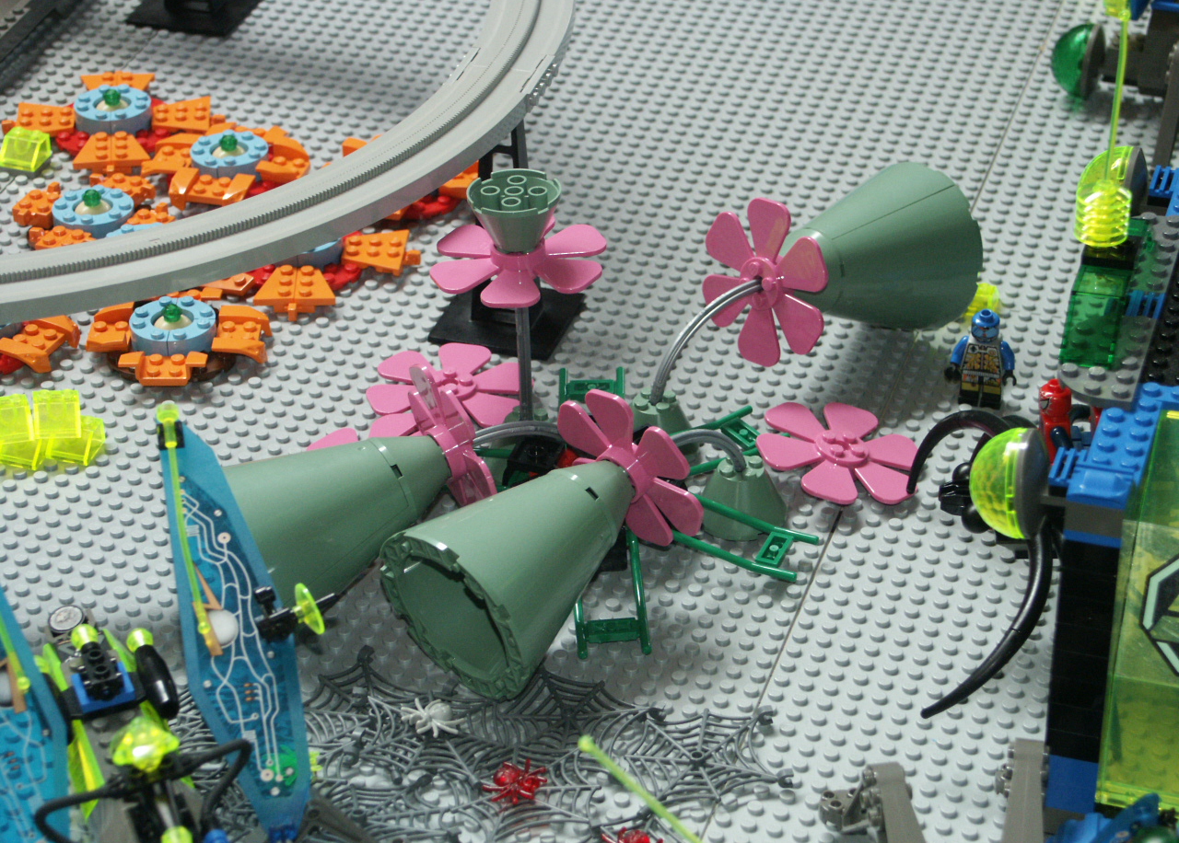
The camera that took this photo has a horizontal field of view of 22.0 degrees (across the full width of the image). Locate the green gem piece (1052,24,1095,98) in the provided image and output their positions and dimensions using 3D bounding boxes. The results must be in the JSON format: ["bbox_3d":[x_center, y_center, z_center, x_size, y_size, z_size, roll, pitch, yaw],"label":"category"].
[{"bbox_3d":[0.208,-0.157,1.311,0.015,0.031,0.031,9,34,15],"label":"green gem piece"}]

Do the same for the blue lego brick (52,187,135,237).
[{"bbox_3d":[-0.200,-0.083,1.225,0.032,0.011,0.032,9,34,15],"label":"blue lego brick"}]

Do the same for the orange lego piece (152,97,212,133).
[{"bbox_3d":[-0.175,-0.132,1.304,0.024,0.005,0.032,-3,33,-4],"label":"orange lego piece"}]

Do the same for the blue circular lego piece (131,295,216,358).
[{"bbox_3d":[-0.157,-0.035,1.142,0.032,0.011,0.032,-1,33,0],"label":"blue circular lego piece"}]

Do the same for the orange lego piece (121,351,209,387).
[{"bbox_3d":[-0.158,-0.020,1.130,0.032,0.006,0.017,0,33,1],"label":"orange lego piece"}]

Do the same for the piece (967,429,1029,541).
[{"bbox_3d":[0.118,0.018,0.876,0.017,0.032,0.032,10,34,16],"label":"piece"}]

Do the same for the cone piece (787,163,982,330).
[{"bbox_3d":[0.096,-0.058,1.114,0.077,0.064,0.064,-15,33,-43],"label":"cone piece"}]

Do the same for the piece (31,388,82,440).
[{"bbox_3d":[-0.191,-0.003,1.087,0.016,0.011,0.016,-4,33,-5],"label":"piece"}]

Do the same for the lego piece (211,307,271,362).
[{"bbox_3d":[-0.131,-0.032,1.146,0.020,0.010,0.032,-1,33,0],"label":"lego piece"}]

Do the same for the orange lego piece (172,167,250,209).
[{"bbox_3d":[-0.154,-0.096,1.237,0.032,0.010,0.017,5,33,9],"label":"orange lego piece"}]

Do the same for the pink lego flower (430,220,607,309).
[{"bbox_3d":[-0.024,-0.056,1.027,0.060,0.011,0.060,-1,33,0],"label":"pink lego flower"}]

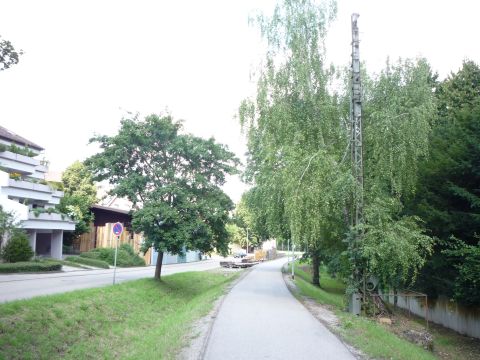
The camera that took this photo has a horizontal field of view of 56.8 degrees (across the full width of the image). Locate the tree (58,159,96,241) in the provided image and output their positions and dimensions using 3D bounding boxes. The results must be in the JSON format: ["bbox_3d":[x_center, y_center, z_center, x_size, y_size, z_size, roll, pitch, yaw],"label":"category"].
[{"bbox_3d":[-15.100,2.514,41.563,4.200,9.200,4.200,-2,-8,15],"label":"tree"}]

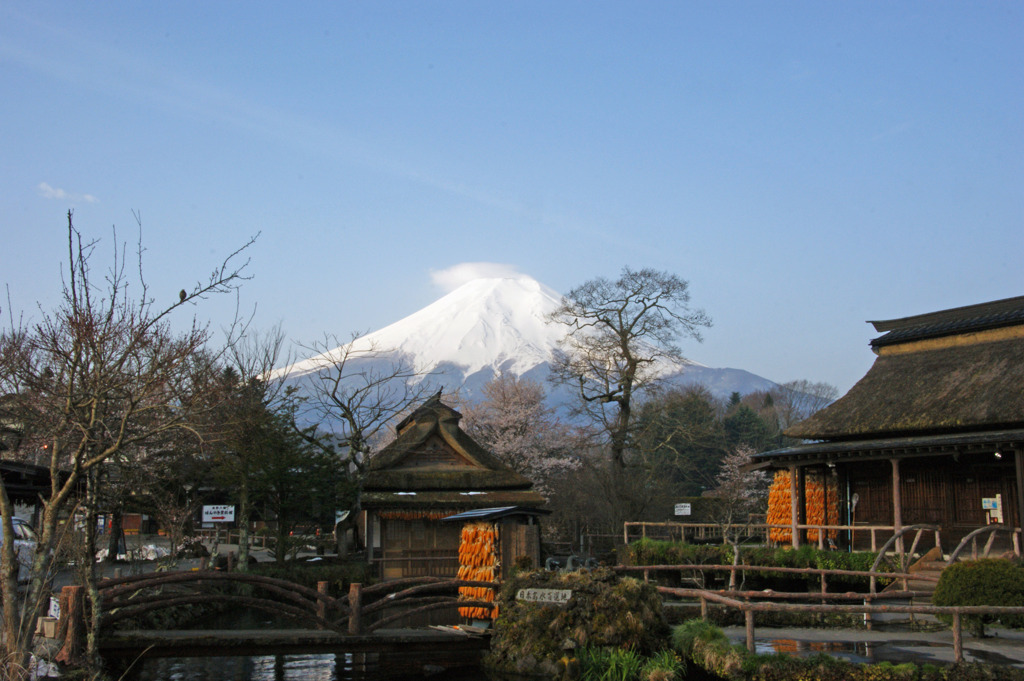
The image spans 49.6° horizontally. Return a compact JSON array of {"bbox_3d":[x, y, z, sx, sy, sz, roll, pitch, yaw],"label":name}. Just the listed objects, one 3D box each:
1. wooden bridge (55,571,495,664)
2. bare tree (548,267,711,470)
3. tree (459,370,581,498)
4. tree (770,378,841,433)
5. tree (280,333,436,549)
[{"bbox_3d":[-3.628,4.427,18.073,7.020,1.330,1.200,1,-8,-5],"label":"wooden bridge"},{"bbox_3d":[5.521,2.663,52.106,7.700,12.500,7.200,0,-8,0],"label":"bare tree"},{"bbox_3d":[0.344,4.620,44.782,5.300,6.690,5.000,0,-8,0],"label":"tree"},{"bbox_3d":[23.870,8.591,89.651,6.800,11.080,6.500,0,-8,0],"label":"tree"},{"bbox_3d":[-4.191,2.805,29.892,4.010,5.990,3.700,0,-8,0],"label":"tree"}]

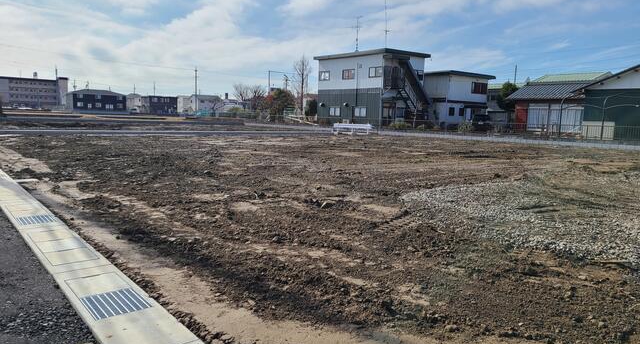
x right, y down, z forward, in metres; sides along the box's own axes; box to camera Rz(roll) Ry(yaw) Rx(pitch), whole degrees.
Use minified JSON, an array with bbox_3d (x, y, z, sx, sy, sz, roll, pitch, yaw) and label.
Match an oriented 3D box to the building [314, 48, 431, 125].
[{"bbox_3d":[5.004,-8.485,50.131,5.979,6.928,11.280,-3,9,-36],"label":"building"}]

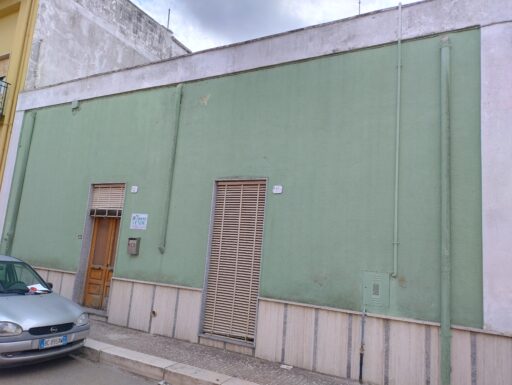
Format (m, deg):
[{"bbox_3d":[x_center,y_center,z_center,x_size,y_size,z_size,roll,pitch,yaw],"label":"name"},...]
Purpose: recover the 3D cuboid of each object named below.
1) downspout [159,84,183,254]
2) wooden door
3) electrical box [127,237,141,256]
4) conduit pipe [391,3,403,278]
[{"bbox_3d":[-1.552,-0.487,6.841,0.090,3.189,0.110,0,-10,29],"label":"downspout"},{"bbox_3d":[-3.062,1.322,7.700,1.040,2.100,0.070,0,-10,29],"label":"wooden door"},{"bbox_3d":[-2.292,1.019,6.984,0.220,0.305,0.085,0,-10,29],"label":"electrical box"},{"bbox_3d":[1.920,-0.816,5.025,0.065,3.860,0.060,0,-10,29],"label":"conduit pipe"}]

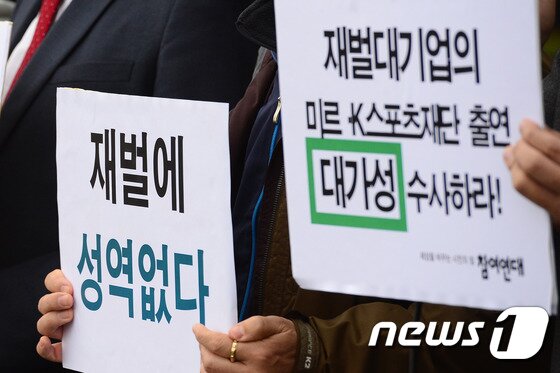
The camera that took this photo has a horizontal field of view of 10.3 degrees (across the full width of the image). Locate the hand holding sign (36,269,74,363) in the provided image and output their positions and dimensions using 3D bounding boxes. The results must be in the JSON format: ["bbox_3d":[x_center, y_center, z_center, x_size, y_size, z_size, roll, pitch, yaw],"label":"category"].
[{"bbox_3d":[-0.216,0.134,3.230,0.080,0.100,0.090,2,5,20],"label":"hand holding sign"}]

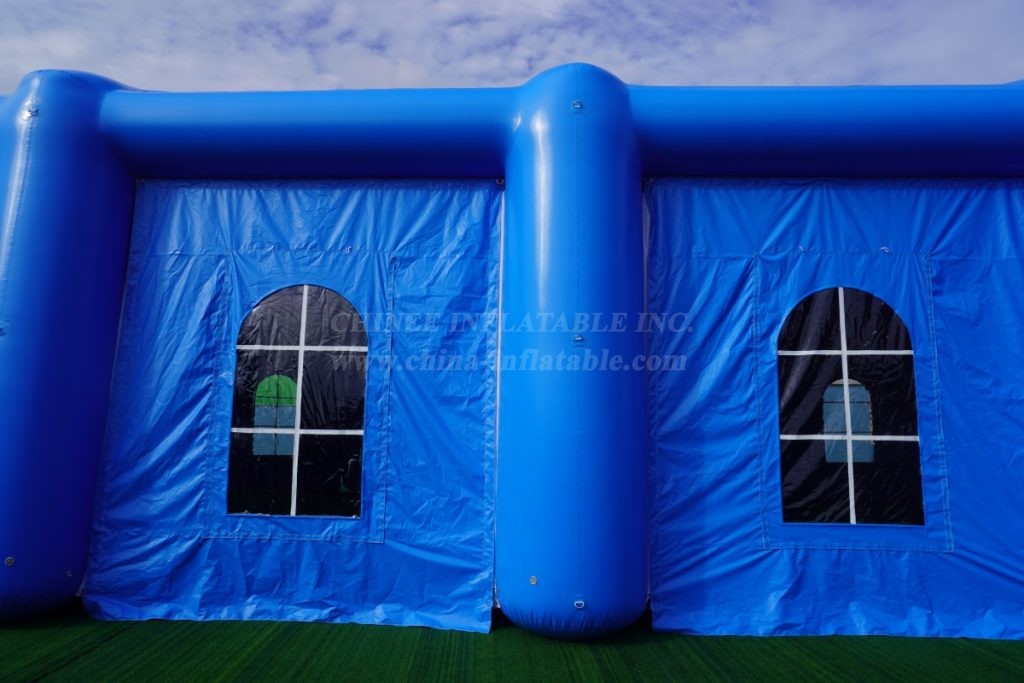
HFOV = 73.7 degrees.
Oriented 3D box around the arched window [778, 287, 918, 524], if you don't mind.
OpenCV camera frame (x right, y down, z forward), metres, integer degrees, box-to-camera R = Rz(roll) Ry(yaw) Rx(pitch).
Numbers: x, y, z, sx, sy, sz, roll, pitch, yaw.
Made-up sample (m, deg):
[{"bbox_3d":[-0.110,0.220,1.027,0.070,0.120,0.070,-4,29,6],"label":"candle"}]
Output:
[{"bbox_3d":[2.372,0.439,4.819,0.959,1.663,0.040,0,-7,2],"label":"arched window"}]

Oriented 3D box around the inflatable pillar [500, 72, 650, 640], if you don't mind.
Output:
[{"bbox_3d":[0.444,-0.018,5.009,1.040,4.163,1.040,1,-8,2],"label":"inflatable pillar"}]

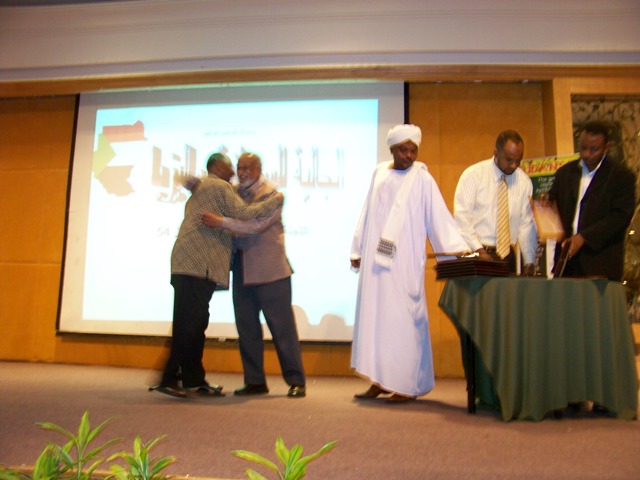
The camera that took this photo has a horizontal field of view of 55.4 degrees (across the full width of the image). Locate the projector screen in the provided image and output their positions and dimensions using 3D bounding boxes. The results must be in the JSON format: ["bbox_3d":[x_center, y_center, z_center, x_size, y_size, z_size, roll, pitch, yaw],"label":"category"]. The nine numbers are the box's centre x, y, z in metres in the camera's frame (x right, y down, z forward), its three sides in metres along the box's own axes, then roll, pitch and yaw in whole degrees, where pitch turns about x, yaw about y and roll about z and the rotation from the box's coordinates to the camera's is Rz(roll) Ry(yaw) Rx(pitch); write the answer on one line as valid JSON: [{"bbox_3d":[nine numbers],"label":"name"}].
[{"bbox_3d":[-0.889,-0.287,5.902,3.401,2.512,0.050,0,-8,9],"label":"projector screen"}]

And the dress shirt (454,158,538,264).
[{"bbox_3d":[1.122,-0.181,3.878,0.490,0.640,0.330,2,-8,-5],"label":"dress shirt"}]

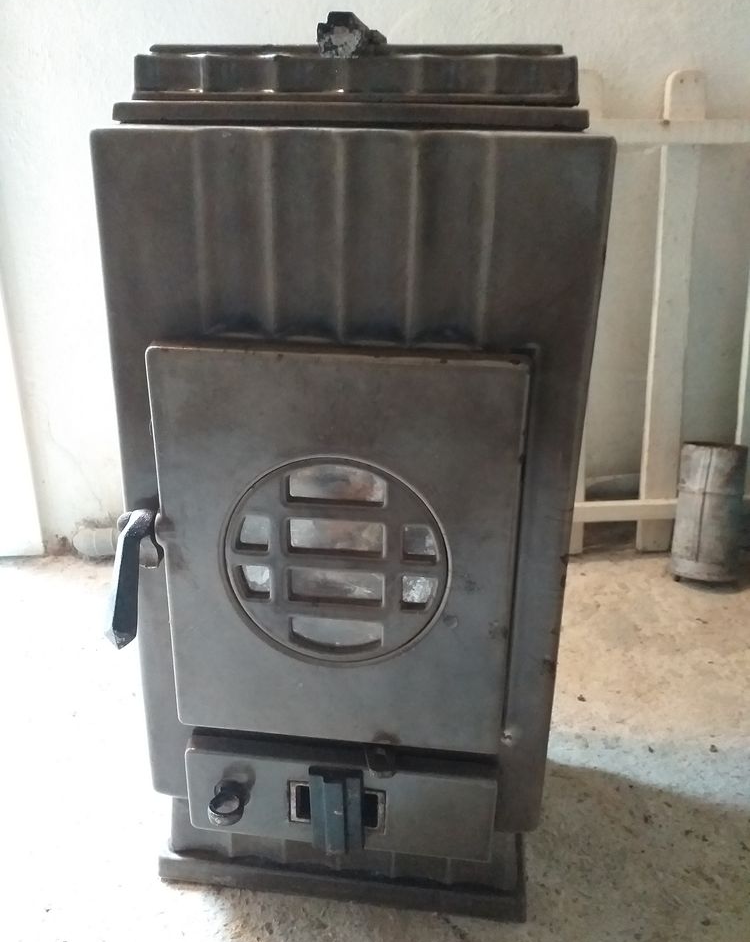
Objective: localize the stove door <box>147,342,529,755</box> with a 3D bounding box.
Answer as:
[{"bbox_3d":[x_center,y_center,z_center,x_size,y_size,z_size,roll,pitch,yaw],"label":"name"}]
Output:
[{"bbox_3d":[-0.038,0.086,0.776,0.347,0.413,0.029,3,19,7],"label":"stove door"}]

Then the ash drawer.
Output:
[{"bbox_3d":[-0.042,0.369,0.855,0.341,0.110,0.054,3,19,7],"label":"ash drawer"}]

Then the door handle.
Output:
[{"bbox_3d":[-0.245,0.105,0.791,0.055,0.151,0.056,3,19,7],"label":"door handle"}]

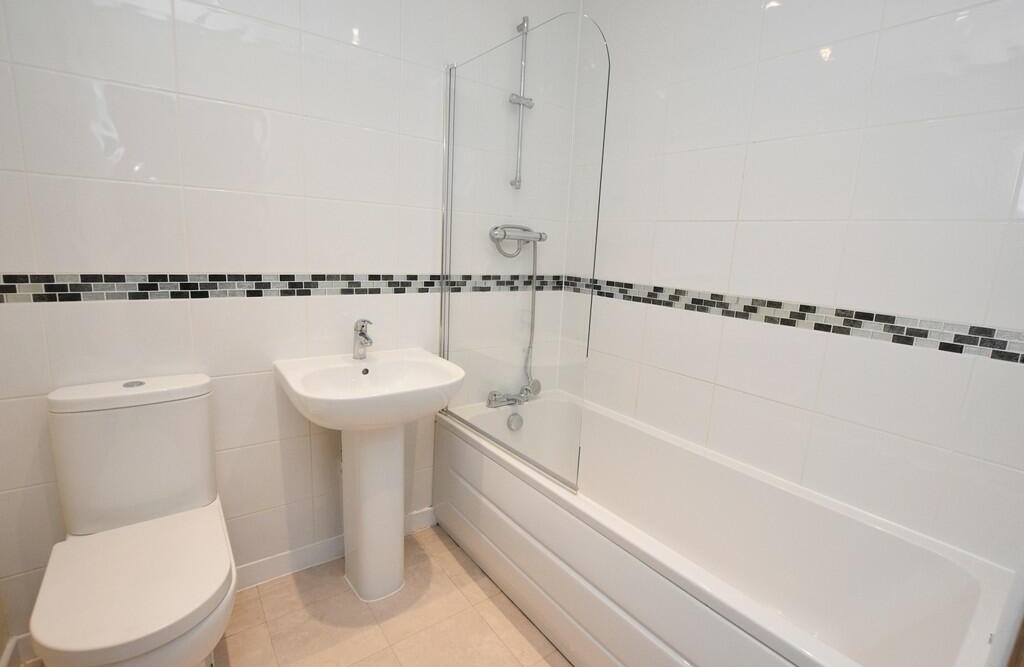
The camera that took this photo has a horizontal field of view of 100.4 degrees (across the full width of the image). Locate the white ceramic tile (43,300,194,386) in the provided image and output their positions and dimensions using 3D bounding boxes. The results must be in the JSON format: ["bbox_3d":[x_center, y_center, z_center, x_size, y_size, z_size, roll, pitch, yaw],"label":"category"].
[{"bbox_3d":[-1.115,0.030,1.240,0.330,0.250,0.010,-5,13,-36],"label":"white ceramic tile"}]

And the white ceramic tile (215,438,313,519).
[{"bbox_3d":[-0.873,0.503,1.498,0.330,0.250,0.010,-5,14,-36],"label":"white ceramic tile"}]

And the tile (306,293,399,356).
[{"bbox_3d":[-0.594,-0.018,1.617,0.325,0.255,0.010,-4,11,-33],"label":"tile"}]

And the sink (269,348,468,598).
[{"bbox_3d":[-0.474,0.529,1.530,0.544,0.824,0.443,-5,13,-37],"label":"sink"}]

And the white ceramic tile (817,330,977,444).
[{"bbox_3d":[1.080,0.155,1.232,0.010,0.250,0.330,-5,14,-36],"label":"white ceramic tile"}]

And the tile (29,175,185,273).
[{"bbox_3d":[-1.098,-0.294,1.180,0.330,0.250,0.010,-5,13,-36],"label":"tile"}]

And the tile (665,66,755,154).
[{"bbox_3d":[0.709,-0.806,1.551,0.010,0.255,0.313,-5,13,-41],"label":"tile"}]

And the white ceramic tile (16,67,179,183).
[{"bbox_3d":[-1.085,-0.542,1.134,0.330,0.250,0.010,-5,13,-36],"label":"white ceramic tile"}]

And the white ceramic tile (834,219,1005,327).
[{"bbox_3d":[1.096,-0.177,1.172,0.010,0.255,0.313,-5,13,-41],"label":"white ceramic tile"}]

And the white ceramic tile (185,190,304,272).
[{"bbox_3d":[-0.851,-0.325,1.387,0.325,0.255,0.010,-4,11,-33],"label":"white ceramic tile"}]

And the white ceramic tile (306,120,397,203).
[{"bbox_3d":[-0.557,-0.595,1.510,0.330,0.250,0.010,-5,14,-36],"label":"white ceramic tile"}]

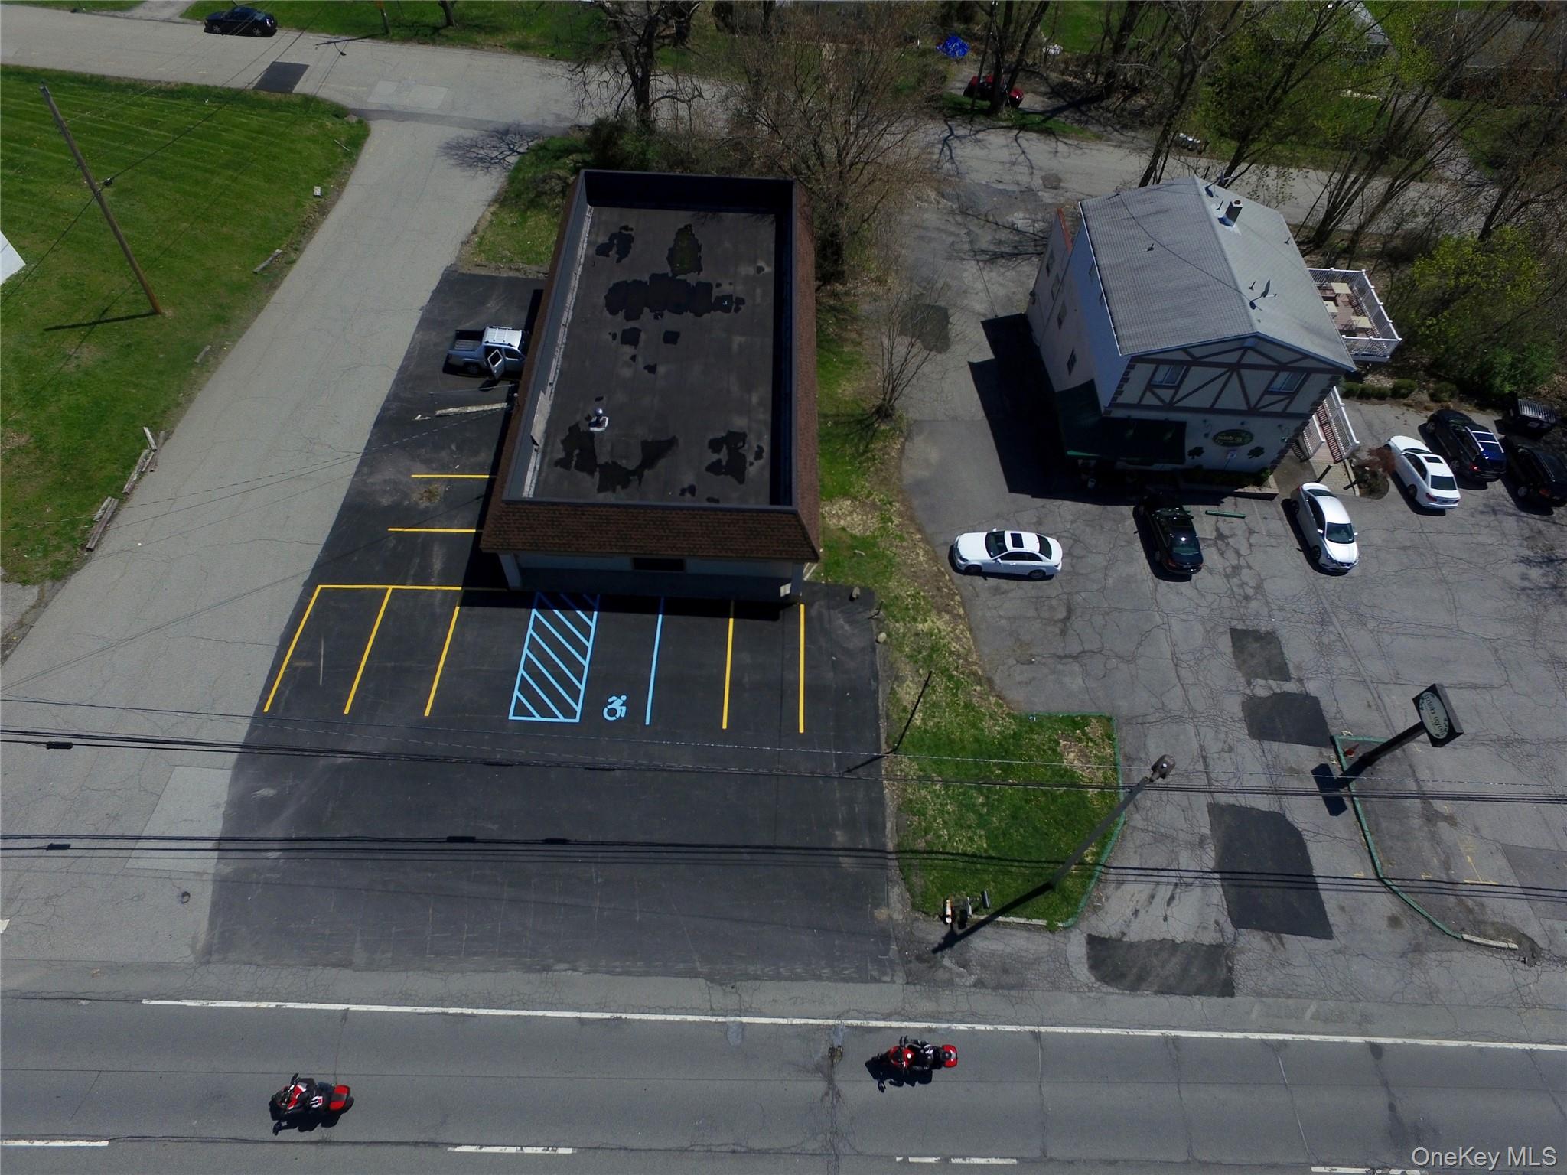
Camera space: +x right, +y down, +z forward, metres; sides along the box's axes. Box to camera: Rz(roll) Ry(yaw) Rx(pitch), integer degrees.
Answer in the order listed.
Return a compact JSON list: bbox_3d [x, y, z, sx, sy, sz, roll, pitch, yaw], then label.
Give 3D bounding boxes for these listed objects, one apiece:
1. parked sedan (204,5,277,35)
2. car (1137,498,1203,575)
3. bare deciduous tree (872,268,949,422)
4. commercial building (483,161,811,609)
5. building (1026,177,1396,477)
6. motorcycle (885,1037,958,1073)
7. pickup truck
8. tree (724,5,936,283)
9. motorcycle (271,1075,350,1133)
[{"bbox_3d":[-37.613,-39.321,62.674,4.550,1.400,1.800,3,54,-2],"label":"parked sedan"},{"bbox_3d":[17.147,-2.551,39.843,1.820,1.450,4.650,1,54,-3],"label":"car"},{"bbox_3d":[5.496,-10.299,40.661,3.300,7.200,3.200,6,54,0],"label":"bare deciduous tree"},{"bbox_3d":[-4.864,-10.343,41.031,12.534,4.800,23.866,2,54,-3],"label":"commercial building"},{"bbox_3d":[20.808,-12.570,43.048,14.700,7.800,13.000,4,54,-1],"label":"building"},{"bbox_3d":[3.882,13.547,25.968,2.100,1.400,0.850,3,54,-2],"label":"motorcycle"},{"bbox_3d":[-13.468,-11.458,43.793,5.150,1.780,1.950,2,54,-3],"label":"pickup truck"},{"bbox_3d":[2.205,-20.890,45.457,9.300,12.000,9.300,6,54,0],"label":"tree"},{"bbox_3d":[-12.754,13.952,24.338,2.100,1.400,0.850,3,54,-2],"label":"motorcycle"}]

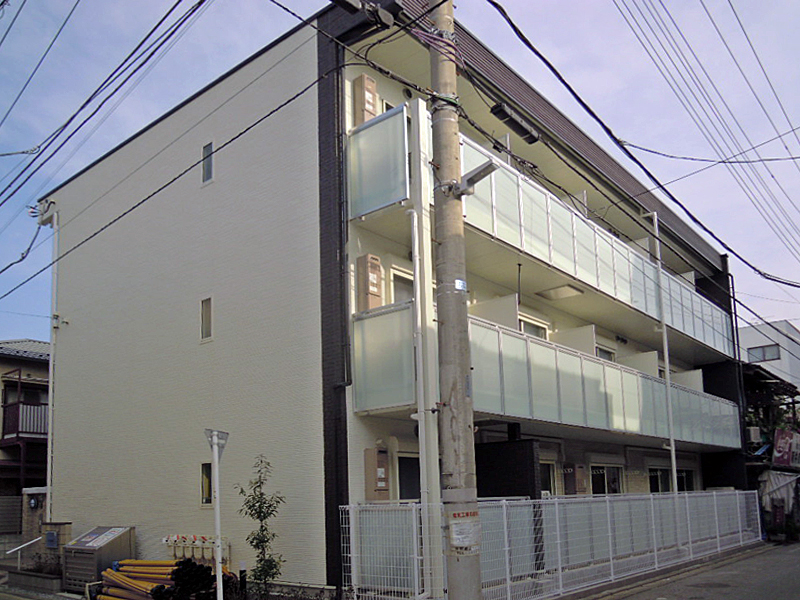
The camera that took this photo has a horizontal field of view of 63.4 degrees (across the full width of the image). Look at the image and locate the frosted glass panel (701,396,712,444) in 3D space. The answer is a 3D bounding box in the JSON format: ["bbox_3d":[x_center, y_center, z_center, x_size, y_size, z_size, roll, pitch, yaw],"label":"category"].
[{"bbox_3d":[8.234,3.237,17.385,0.050,1.300,1.000,-11,-16,39],"label":"frosted glass panel"}]

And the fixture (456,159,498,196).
[{"bbox_3d":[0.713,-1.132,5.882,0.445,0.130,0.140,-31,-31,32],"label":"fixture"}]

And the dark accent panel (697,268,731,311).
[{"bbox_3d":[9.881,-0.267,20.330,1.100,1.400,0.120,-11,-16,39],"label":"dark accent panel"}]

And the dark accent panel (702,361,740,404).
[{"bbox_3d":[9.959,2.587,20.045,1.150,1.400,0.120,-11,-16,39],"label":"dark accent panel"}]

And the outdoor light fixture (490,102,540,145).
[{"bbox_3d":[1.238,-1.892,6.935,0.160,0.160,0.820,-14,-21,38],"label":"outdoor light fixture"}]

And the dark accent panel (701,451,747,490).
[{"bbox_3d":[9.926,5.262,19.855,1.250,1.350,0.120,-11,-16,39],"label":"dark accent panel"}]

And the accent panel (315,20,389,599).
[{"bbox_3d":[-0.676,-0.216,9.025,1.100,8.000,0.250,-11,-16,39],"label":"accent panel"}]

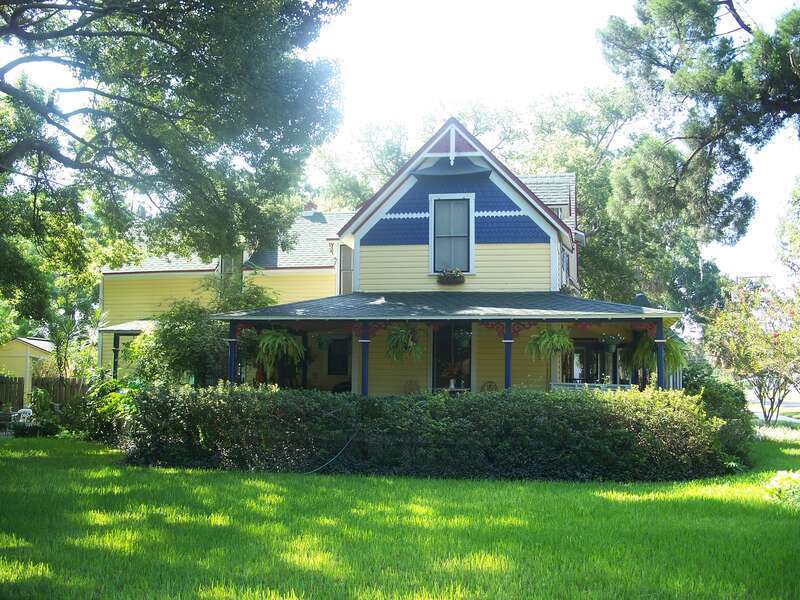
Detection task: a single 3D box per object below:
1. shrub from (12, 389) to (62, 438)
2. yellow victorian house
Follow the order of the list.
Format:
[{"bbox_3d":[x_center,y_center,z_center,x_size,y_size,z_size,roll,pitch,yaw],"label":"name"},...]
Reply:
[{"bbox_3d":[-10.429,3.265,24.600,1.400,1.420,1.250,1,-6,0],"label":"shrub"},{"bbox_3d":[-1.646,0.146,24.921,17.700,7.800,13.700,-1,-6,11],"label":"yellow victorian house"}]

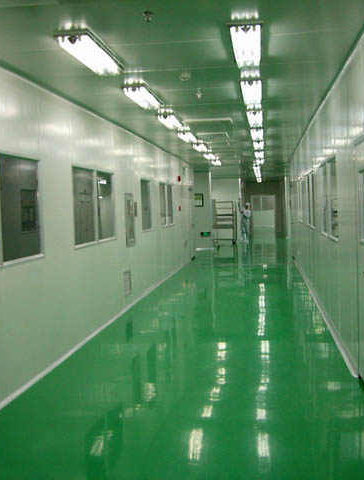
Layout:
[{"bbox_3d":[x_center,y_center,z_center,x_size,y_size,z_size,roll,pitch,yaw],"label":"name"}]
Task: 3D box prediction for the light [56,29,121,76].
[{"bbox_3d":[-0.683,-1.472,5.605,0.250,0.100,1.270,-1,3,7],"label":"light"}]

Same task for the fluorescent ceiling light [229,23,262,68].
[{"bbox_3d":[0.516,-1.502,5.472,0.250,0.100,1.270,-1,3,7],"label":"fluorescent ceiling light"}]

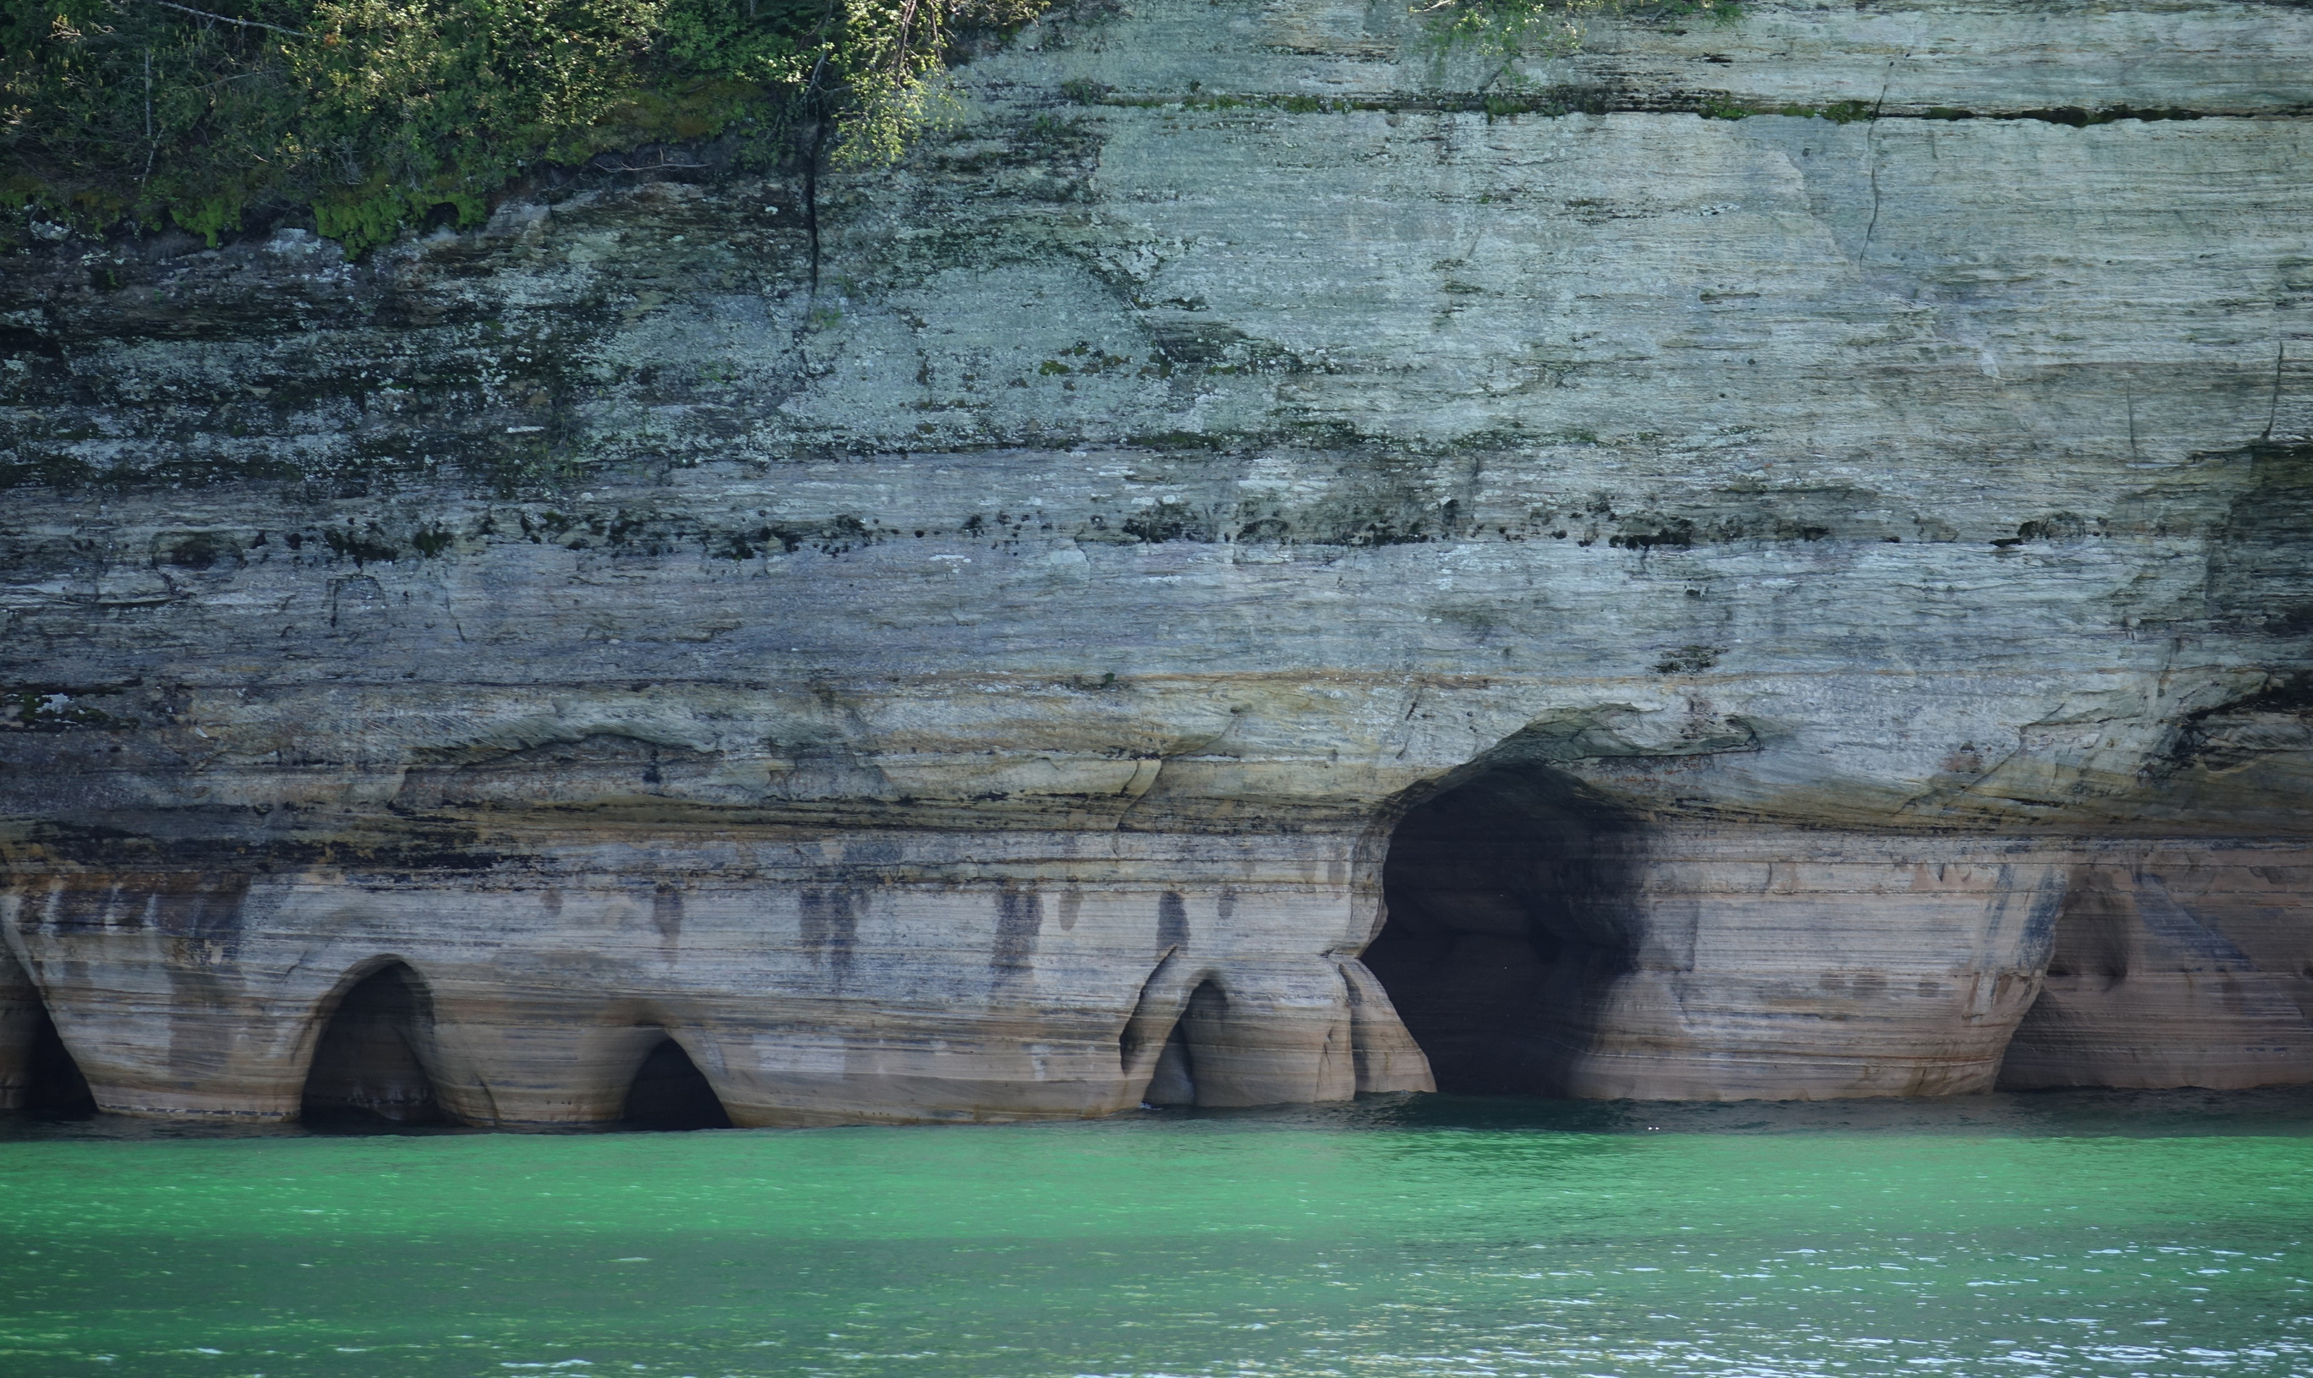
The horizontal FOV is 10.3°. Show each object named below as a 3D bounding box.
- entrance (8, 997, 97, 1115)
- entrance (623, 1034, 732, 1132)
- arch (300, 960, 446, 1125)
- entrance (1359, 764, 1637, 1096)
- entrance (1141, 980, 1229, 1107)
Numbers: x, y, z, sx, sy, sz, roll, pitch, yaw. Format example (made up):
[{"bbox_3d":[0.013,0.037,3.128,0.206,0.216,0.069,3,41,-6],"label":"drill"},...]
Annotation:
[{"bbox_3d":[-13.328,4.446,154.600,1.148,1.451,1.200,0,0,5],"label":"entrance"},{"bbox_3d":[-5.724,4.709,153.600,1.356,1.119,1.200,0,0,8],"label":"entrance"},{"bbox_3d":[-9.363,4.227,153.750,1.743,1.958,1.500,0,0,0],"label":"arch"},{"bbox_3d":[4.367,3.093,164.750,3.530,4.195,3.500,0,0,-8],"label":"entrance"},{"bbox_3d":[0.359,4.398,159.550,1.096,1.565,1.100,0,0,-5],"label":"entrance"}]

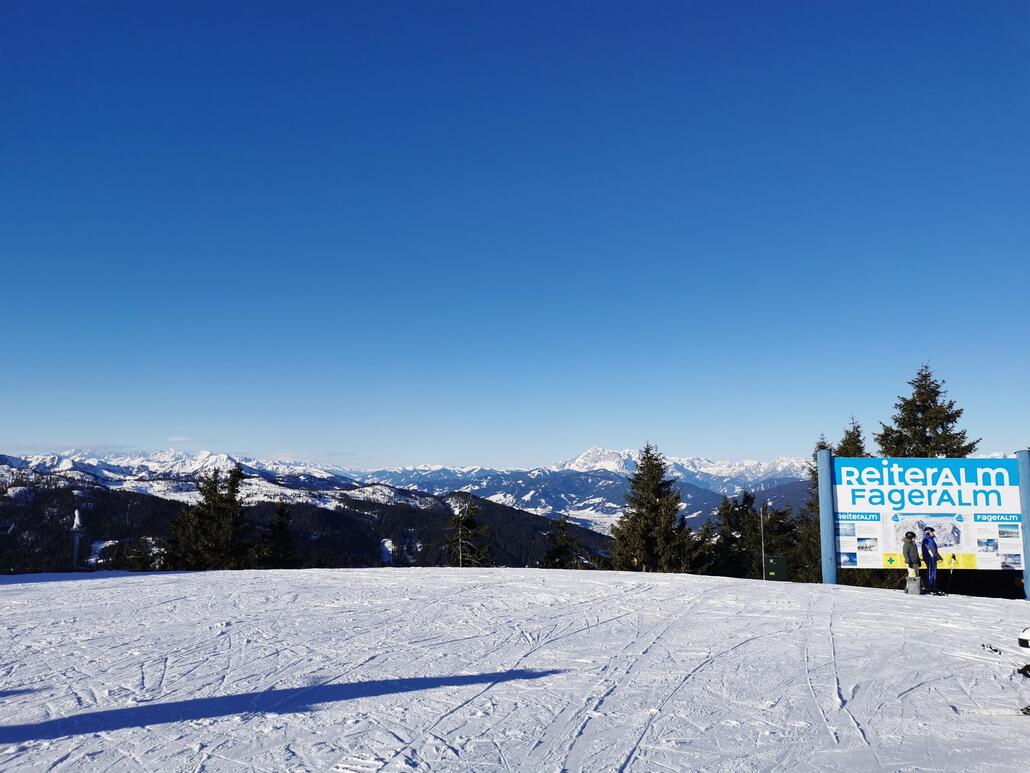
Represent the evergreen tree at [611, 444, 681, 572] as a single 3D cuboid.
[{"bbox_3d":[5.304,5.138,32.647,2.875,5.551,2.875,0,-6,0],"label":"evergreen tree"}]

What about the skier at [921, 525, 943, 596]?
[{"bbox_3d":[11.023,4.609,21.242,0.520,1.768,0.500,1,-6,-10],"label":"skier"}]

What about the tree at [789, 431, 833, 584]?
[{"bbox_3d":[9.750,4.066,25.720,2.006,5.055,2.006,0,-6,0],"label":"tree"}]

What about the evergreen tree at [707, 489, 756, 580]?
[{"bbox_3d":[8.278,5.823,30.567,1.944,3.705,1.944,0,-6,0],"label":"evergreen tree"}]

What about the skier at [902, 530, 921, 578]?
[{"bbox_3d":[10.540,4.670,21.336,0.460,1.619,0.500,3,-6,-25],"label":"skier"}]

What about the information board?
[{"bbox_3d":[11.464,3.517,22.308,5.217,3.098,0.150,0,-6,0],"label":"information board"}]

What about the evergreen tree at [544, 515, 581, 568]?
[{"bbox_3d":[2.447,8.180,41.383,1.881,3.143,1.881,0,-6,0],"label":"evergreen tree"}]

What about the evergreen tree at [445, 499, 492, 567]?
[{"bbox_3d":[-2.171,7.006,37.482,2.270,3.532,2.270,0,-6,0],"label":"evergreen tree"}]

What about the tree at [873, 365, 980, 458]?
[{"bbox_3d":[14.246,3.229,27.816,4.516,8.046,4.516,0,-6,0],"label":"tree"}]

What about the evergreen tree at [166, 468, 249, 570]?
[{"bbox_3d":[-13.665,5.986,35.576,3.763,5.042,3.763,0,-6,0],"label":"evergreen tree"}]

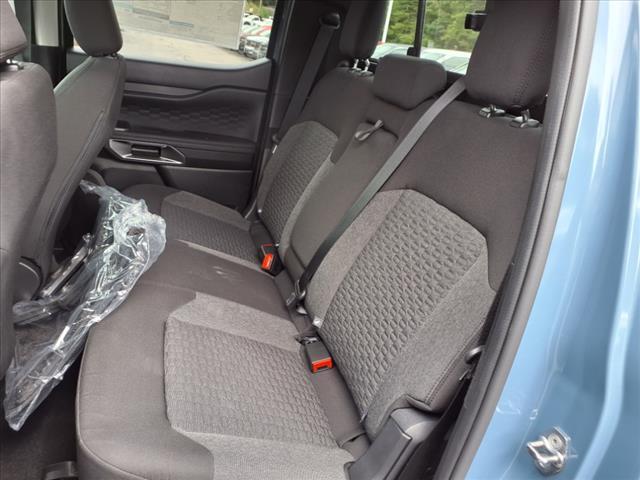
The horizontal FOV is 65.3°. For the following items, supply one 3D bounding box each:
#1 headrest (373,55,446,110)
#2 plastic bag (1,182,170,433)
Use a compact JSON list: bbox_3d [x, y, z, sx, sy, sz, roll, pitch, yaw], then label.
[{"bbox_3d":[0.199,-0.363,1.138,0.094,0.113,0.220,2,24,-19],"label":"headrest"},{"bbox_3d":[-0.572,0.125,1.234,0.360,0.360,0.590,2,24,-19],"label":"plastic bag"}]

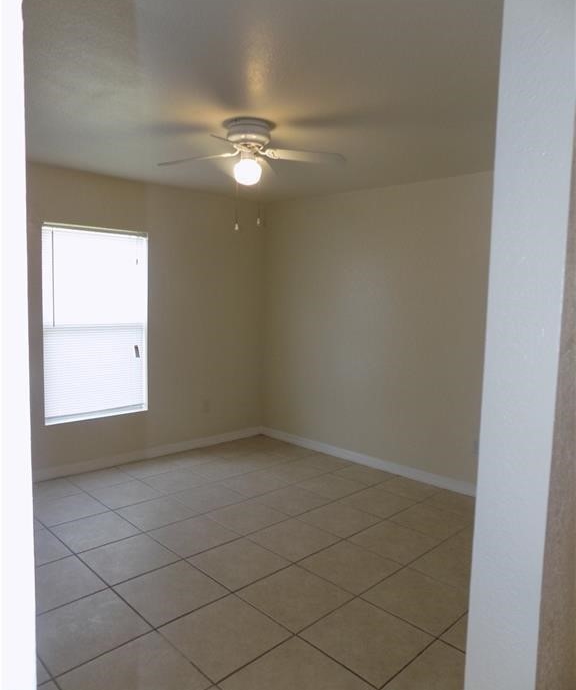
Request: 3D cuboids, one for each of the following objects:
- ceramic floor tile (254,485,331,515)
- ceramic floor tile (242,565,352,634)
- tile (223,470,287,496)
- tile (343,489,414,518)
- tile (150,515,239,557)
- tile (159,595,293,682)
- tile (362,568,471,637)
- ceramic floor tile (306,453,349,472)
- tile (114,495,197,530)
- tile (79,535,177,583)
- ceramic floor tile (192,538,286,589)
[{"bbox_3d":[0.035,1.157,3.810,0.436,0.010,0.436,7,7,45],"label":"ceramic floor tile"},{"bbox_3d":[0.033,1.272,2.593,0.440,0.012,0.440,-3,7,-44],"label":"ceramic floor tile"},{"bbox_3d":[-0.283,1.136,4.167,0.440,0.012,0.440,-3,7,-44],"label":"tile"},{"bbox_3d":[0.669,1.181,3.825,0.436,0.010,0.436,-3,7,-45],"label":"tile"},{"bbox_3d":[-0.587,1.186,3.187,0.436,0.010,0.436,7,7,45],"label":"tile"},{"bbox_3d":[-0.275,1.283,2.270,0.436,0.010,0.436,-3,7,-45],"label":"tile"},{"bbox_3d":[0.662,1.289,2.583,0.440,0.012,0.440,-3,7,-44],"label":"tile"},{"bbox_3d":[0.345,1.091,4.741,0.436,0.010,0.436,7,7,45],"label":"ceramic floor tile"},{"bbox_3d":[-0.911,1.170,3.550,0.440,0.012,0.440,-3,7,-44],"label":"tile"},{"bbox_3d":[-0.911,1.221,2.923,0.440,0.012,0.440,-3,7,-44],"label":"tile"},{"bbox_3d":[-0.282,1.238,2.912,0.440,0.012,0.440,-3,7,-44],"label":"ceramic floor tile"}]

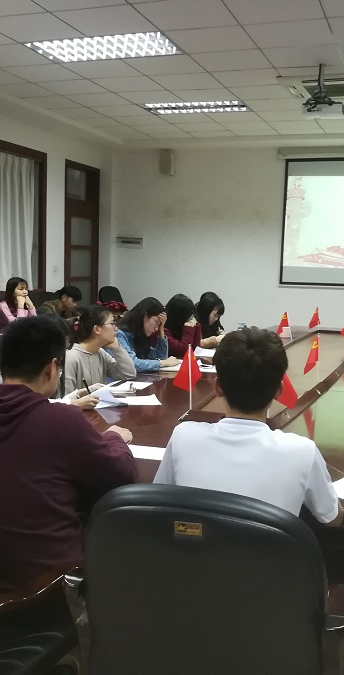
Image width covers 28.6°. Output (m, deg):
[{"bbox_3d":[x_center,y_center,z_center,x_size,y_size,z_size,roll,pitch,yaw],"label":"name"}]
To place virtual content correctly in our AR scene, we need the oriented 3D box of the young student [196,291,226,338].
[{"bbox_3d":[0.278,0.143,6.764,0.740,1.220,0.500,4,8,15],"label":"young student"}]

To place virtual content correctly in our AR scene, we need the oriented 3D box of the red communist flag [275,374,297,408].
[{"bbox_3d":[0.539,0.232,3.270,0.150,0.270,0.060,3,7,10],"label":"red communist flag"}]

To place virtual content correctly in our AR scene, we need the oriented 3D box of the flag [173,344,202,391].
[{"bbox_3d":[0.076,0.147,3.319,0.150,0.225,0.060,2,8,1],"label":"flag"}]

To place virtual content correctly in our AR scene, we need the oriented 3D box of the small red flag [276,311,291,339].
[{"bbox_3d":[1.028,-0.105,6.180,0.150,0.270,0.060,3,7,9],"label":"small red flag"}]

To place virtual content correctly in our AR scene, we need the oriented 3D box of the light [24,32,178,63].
[{"bbox_3d":[-0.539,-2.358,5.456,1.200,0.090,0.600,5,8,20],"label":"light"}]

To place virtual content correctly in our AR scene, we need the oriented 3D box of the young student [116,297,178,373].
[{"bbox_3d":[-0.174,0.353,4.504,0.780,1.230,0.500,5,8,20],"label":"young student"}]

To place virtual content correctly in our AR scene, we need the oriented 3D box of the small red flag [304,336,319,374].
[{"bbox_3d":[0.947,0.122,4.580,0.100,0.250,0.050,3,7,9],"label":"small red flag"}]

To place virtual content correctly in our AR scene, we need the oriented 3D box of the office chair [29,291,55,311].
[{"bbox_3d":[-1.409,0.007,7.991,0.660,1.070,0.600,5,8,20],"label":"office chair"}]

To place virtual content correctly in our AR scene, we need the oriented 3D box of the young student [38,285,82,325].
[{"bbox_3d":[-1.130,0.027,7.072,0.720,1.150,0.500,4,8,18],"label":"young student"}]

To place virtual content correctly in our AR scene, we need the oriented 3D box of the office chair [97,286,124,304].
[{"bbox_3d":[-0.635,-0.138,8.908,0.650,1.040,0.600,4,8,15],"label":"office chair"}]

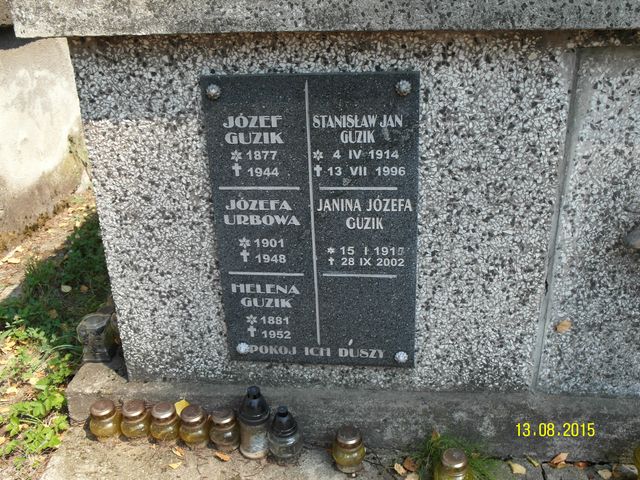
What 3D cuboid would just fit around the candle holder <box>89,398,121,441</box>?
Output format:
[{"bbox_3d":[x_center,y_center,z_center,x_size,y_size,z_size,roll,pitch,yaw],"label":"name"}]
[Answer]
[{"bbox_3d":[-0.492,0.406,1.522,0.068,0.085,0.068,3,22,7],"label":"candle holder"}]

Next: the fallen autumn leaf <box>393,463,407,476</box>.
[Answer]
[{"bbox_3d":[0.172,0.489,1.428,0.021,0.010,0.038,-7,23,-17],"label":"fallen autumn leaf"}]

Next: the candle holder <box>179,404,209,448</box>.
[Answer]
[{"bbox_3d":[-0.284,0.421,1.510,0.068,0.086,0.068,3,22,7],"label":"candle holder"}]

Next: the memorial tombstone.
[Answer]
[{"bbox_3d":[-0.009,-0.022,1.361,0.412,0.626,0.024,1,22,7],"label":"memorial tombstone"}]

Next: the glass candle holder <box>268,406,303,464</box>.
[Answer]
[{"bbox_3d":[-0.075,0.422,1.464,0.076,0.123,0.076,0,22,0],"label":"glass candle holder"}]

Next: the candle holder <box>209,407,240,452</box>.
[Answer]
[{"bbox_3d":[-0.214,0.426,1.498,0.068,0.088,0.068,3,22,7],"label":"candle holder"}]

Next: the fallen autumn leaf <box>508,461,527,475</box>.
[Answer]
[{"bbox_3d":[0.423,0.483,1.418,0.030,0.009,0.043,-14,26,-30],"label":"fallen autumn leaf"}]

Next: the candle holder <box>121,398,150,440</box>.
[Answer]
[{"bbox_3d":[-0.425,0.408,1.526,0.068,0.085,0.068,3,22,7],"label":"candle holder"}]

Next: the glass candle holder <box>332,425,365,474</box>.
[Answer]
[{"bbox_3d":[0.061,0.446,1.432,0.070,0.095,0.070,3,22,7],"label":"glass candle holder"}]

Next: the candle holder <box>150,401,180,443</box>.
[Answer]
[{"bbox_3d":[-0.357,0.413,1.522,0.068,0.085,0.068,3,22,7],"label":"candle holder"}]

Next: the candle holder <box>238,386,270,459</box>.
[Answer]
[{"bbox_3d":[-0.144,0.399,1.473,0.070,0.165,0.070,3,22,7],"label":"candle holder"}]

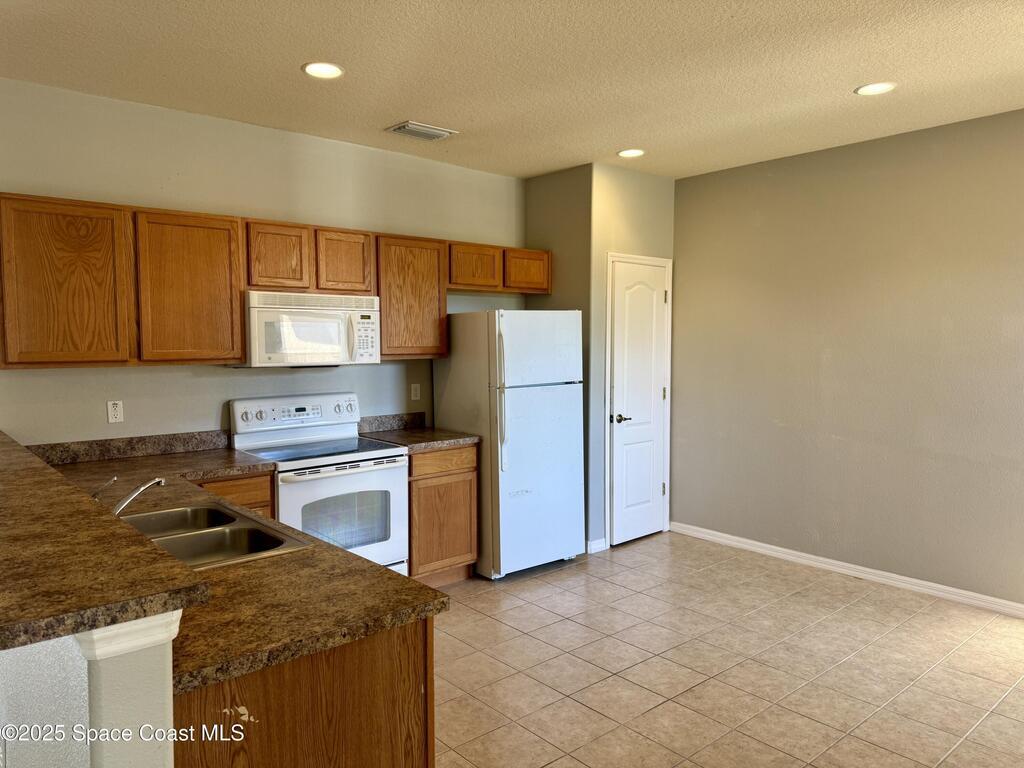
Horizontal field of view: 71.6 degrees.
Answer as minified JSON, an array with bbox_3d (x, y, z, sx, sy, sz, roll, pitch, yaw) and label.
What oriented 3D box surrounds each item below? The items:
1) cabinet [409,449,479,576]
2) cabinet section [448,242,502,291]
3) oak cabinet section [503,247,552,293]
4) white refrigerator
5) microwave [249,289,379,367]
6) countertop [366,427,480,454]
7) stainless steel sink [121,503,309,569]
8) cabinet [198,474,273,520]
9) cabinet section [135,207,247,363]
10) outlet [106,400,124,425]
[{"bbox_3d":[-0.617,0.807,4.500,0.529,0.877,0.626,-3,5,-41],"label":"cabinet"},{"bbox_3d":[-0.334,-0.774,4.778,0.437,0.300,0.325,-3,5,-40],"label":"cabinet section"},{"bbox_3d":[0.013,-0.794,5.074,0.462,0.300,0.325,-3,5,-40],"label":"oak cabinet section"},{"bbox_3d":[-0.020,0.366,4.872,0.742,1.707,0.763,-3,5,-40],"label":"white refrigerator"},{"bbox_3d":[-1.190,-0.307,4.086,0.768,0.398,0.409,-3,5,-41],"label":"microwave"},{"bbox_3d":[-0.607,0.352,4.465,0.535,0.040,0.652,-3,5,-41],"label":"countertop"},{"bbox_3d":[-1.063,0.562,2.228,0.561,0.191,0.828,-3,5,-41],"label":"stainless steel sink"},{"bbox_3d":[-1.579,0.862,3.675,0.465,0.877,0.626,-3,5,-41],"label":"cabinet"},{"bbox_3d":[-1.685,-0.475,3.638,0.515,0.742,0.325,-3,5,-40],"label":"cabinet section"},{"bbox_3d":[-2.033,0.144,3.650,0.072,0.116,0.010,-3,5,-41],"label":"outlet"}]

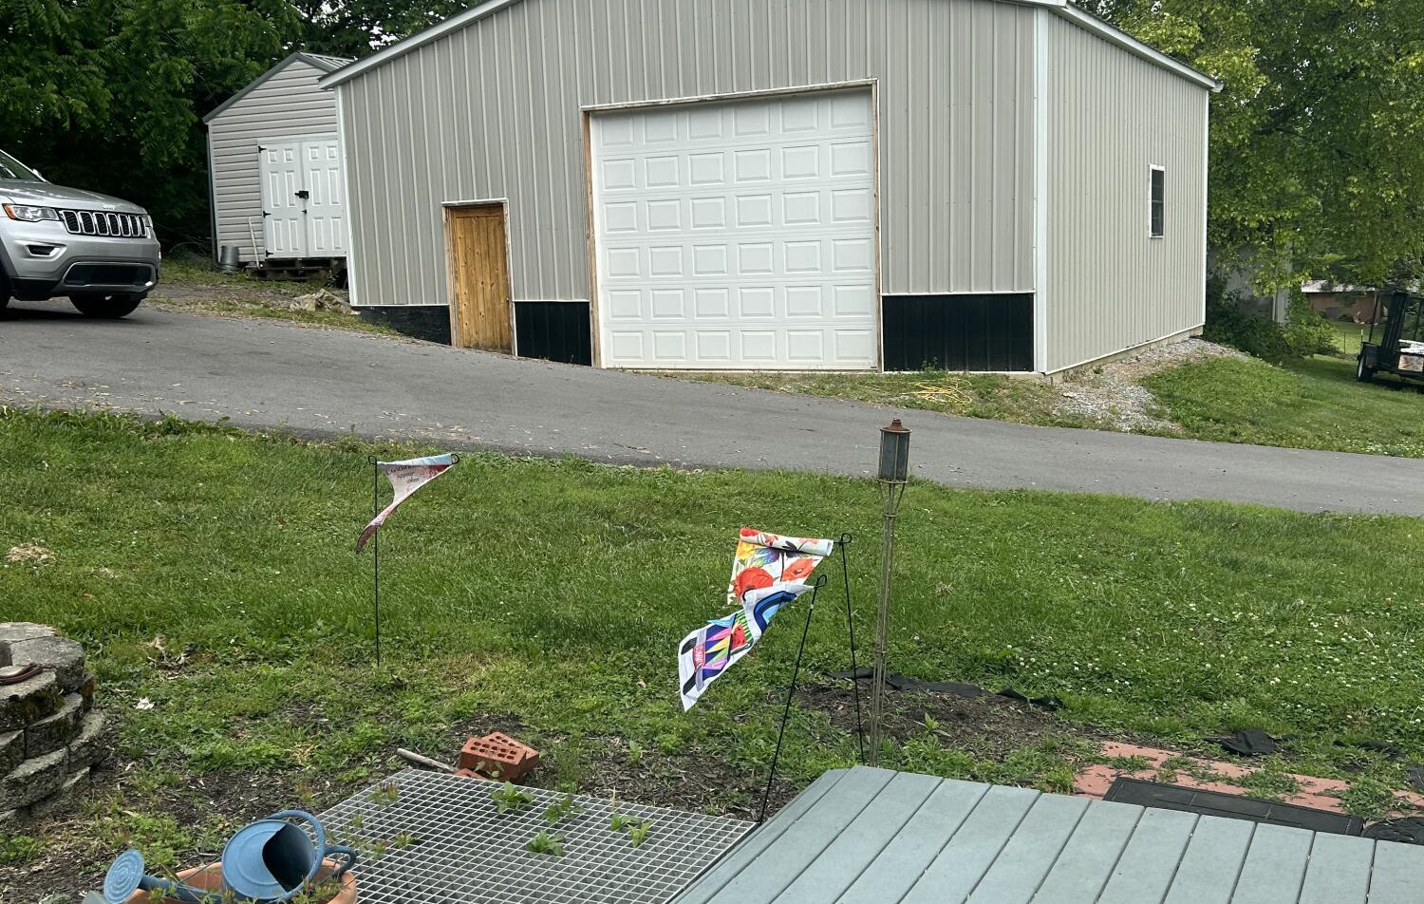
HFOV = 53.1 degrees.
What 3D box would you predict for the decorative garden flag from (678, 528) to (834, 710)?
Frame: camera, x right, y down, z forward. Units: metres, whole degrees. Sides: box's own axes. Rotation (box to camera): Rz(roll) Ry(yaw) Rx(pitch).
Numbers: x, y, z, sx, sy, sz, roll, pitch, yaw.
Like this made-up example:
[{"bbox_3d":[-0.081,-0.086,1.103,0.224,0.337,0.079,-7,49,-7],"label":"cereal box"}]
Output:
[{"bbox_3d":[0.136,0.531,4.500,0.420,0.500,0.270,2,8,24],"label":"decorative garden flag"}]

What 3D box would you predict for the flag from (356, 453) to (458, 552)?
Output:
[{"bbox_3d":[-1.261,0.209,5.900,0.380,0.400,0.180,-1,8,7],"label":"flag"}]

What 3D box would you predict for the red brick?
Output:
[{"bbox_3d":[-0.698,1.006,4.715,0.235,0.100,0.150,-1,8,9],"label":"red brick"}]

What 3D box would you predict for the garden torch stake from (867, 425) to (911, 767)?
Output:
[{"bbox_3d":[0.558,0.472,4.643,0.105,1.164,0.105,3,8,-1],"label":"garden torch stake"}]

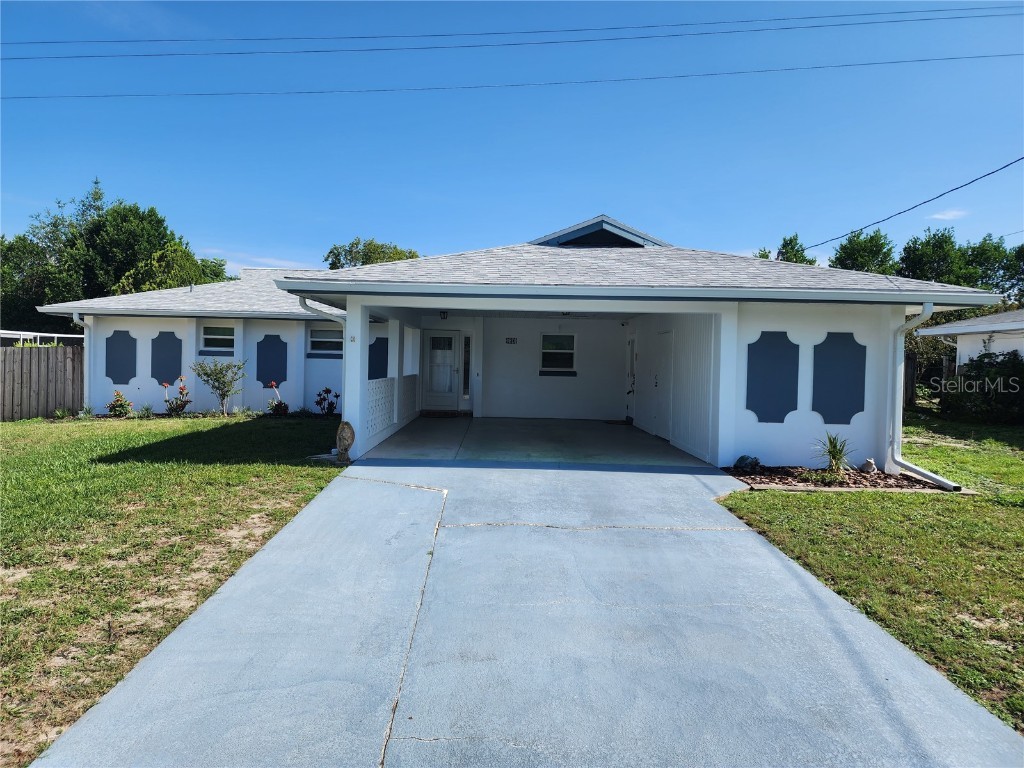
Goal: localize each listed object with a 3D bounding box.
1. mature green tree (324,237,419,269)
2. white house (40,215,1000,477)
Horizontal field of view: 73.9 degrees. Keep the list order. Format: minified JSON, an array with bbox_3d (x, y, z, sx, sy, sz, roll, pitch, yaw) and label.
[{"bbox_3d":[-7.334,-3.793,35.813,6.000,7.780,5.800,1,2,-1],"label":"mature green tree"},{"bbox_3d":[-2.359,-1.263,17.341,17.714,4.212,16.561,1,2,-1],"label":"white house"}]

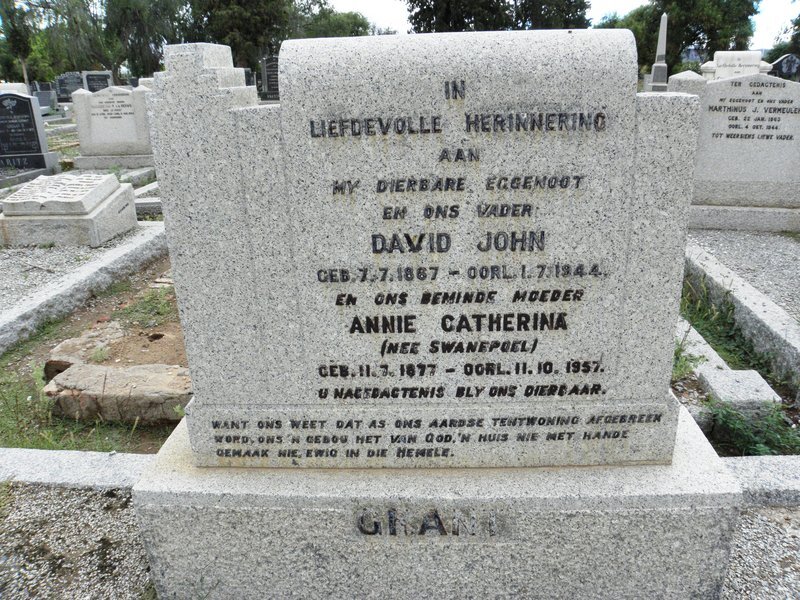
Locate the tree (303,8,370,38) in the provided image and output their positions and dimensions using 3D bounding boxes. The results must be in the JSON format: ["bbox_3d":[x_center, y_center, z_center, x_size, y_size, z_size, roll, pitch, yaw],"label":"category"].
[{"bbox_3d":[-3.503,-13.605,34.249,4.150,5.350,3.940,-3,20,-5],"label":"tree"}]

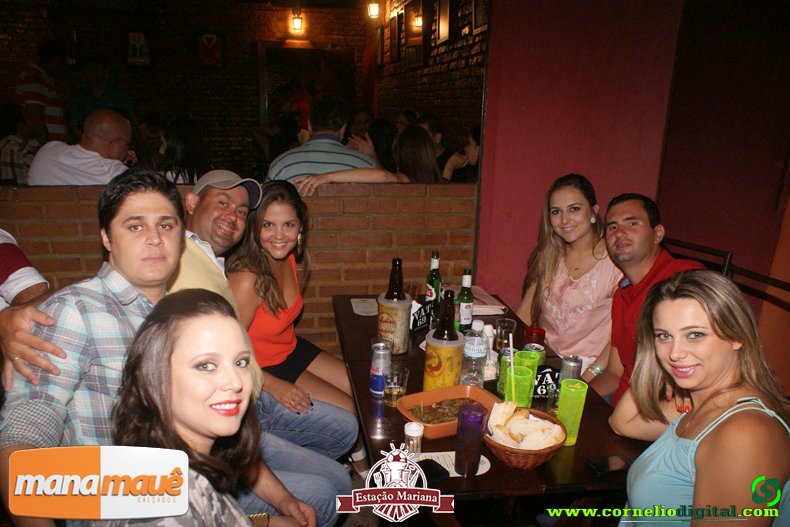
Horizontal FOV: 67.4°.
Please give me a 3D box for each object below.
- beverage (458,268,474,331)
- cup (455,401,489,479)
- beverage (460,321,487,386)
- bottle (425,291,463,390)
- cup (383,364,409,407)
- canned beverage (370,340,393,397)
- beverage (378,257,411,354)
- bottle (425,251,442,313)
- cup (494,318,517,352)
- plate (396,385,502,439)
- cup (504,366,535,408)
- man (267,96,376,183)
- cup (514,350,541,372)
[{"bbox_3d":[0.250,0.132,2.090,0.058,0.225,0.058,2,14,0],"label":"beverage"},{"bbox_3d":[0.166,0.387,1.296,0.063,0.153,0.063,2,15,0],"label":"cup"},{"bbox_3d":[0.228,0.256,1.676,0.064,0.206,0.064,-1,16,-10],"label":"beverage"},{"bbox_3d":[0.138,0.219,1.583,0.104,0.295,0.104,2,14,0],"label":"bottle"},{"bbox_3d":[0.002,0.323,1.567,0.068,0.090,0.068,2,14,-1],"label":"cup"},{"bbox_3d":[-0.036,0.289,1.607,0.054,0.135,0.054,2,14,0],"label":"canned beverage"},{"bbox_3d":[0.002,0.134,1.901,0.110,0.295,0.110,2,14,0],"label":"beverage"},{"bbox_3d":[0.153,0.064,2.329,0.060,0.222,0.060,-1,16,-10],"label":"bottle"},{"bbox_3d":[0.362,0.239,1.965,0.069,0.092,0.069,2,15,0],"label":"cup"},{"bbox_3d":[0.141,0.381,1.507,0.250,0.050,0.157,-5,17,-24],"label":"plate"},{"bbox_3d":[0.306,0.340,1.480,0.063,0.153,0.063,2,15,0],"label":"cup"},{"bbox_3d":[-0.368,-0.197,3.124,0.540,1.300,0.750,3,14,2],"label":"man"},{"bbox_3d":[0.343,0.318,1.565,0.063,0.153,0.063,2,15,0],"label":"cup"}]

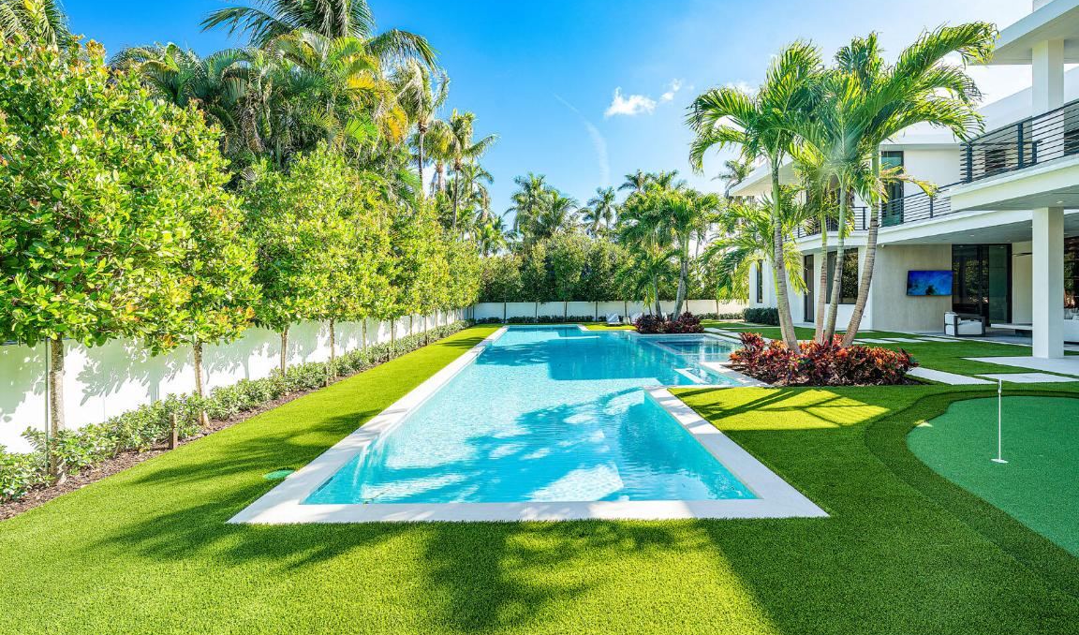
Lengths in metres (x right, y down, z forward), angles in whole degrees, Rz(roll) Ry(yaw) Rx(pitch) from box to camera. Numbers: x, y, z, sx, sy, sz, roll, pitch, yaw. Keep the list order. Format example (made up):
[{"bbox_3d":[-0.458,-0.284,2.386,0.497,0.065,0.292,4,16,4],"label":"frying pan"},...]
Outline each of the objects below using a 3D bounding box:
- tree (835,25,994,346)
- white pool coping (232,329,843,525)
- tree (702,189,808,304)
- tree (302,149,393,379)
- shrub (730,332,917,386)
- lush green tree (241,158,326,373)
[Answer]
[{"bbox_3d":[7.682,-2.475,9.456,2.900,6.660,2.700,0,3,1],"label":"tree"},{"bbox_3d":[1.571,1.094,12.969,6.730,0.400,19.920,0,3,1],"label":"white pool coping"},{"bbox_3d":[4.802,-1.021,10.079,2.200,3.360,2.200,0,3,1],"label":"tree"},{"bbox_3d":[-3.566,-1.036,8.343,1.600,3.970,1.500,0,3,1],"label":"tree"},{"bbox_3d":[5.510,0.729,8.803,3.200,0.730,2.500,0,3,1],"label":"shrub"},{"bbox_3d":[-3.818,-0.633,6.779,1.300,3.360,1.300,0,3,1],"label":"lush green tree"}]

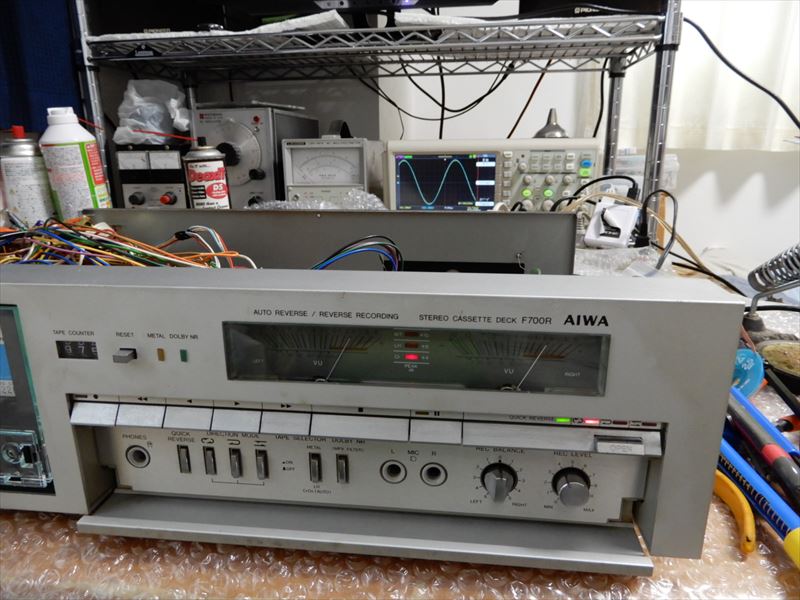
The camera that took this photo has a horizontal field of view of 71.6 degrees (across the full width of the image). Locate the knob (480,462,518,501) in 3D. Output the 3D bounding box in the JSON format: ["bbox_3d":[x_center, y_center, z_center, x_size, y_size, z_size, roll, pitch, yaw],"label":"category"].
[{"bbox_3d":[0.042,0.078,0.235,0.014,0.015,0.008,2,16,6],"label":"knob"}]

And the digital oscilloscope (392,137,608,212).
[{"bbox_3d":[0.143,-0.185,0.920,0.323,0.157,0.140,0,16,0],"label":"digital oscilloscope"}]

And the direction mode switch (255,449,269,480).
[{"bbox_3d":[-0.062,0.075,0.250,0.005,0.014,0.005,2,16,6],"label":"direction mode switch"}]

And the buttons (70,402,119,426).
[{"bbox_3d":[-0.123,0.046,0.225,0.019,0.009,0.006,2,1,6],"label":"buttons"}]

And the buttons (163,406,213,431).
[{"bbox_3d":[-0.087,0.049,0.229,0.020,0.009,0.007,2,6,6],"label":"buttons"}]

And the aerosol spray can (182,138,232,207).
[{"bbox_3d":[-0.257,-0.134,0.748,0.053,0.165,0.053,-7,16,-18],"label":"aerosol spray can"}]

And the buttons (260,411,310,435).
[{"bbox_3d":[-0.044,0.048,0.217,0.020,0.009,0.006,2,1,6],"label":"buttons"}]

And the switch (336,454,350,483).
[{"bbox_3d":[-0.025,0.075,0.247,0.005,0.014,0.005,2,16,6],"label":"switch"}]

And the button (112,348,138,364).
[{"bbox_3d":[-0.109,0.023,0.220,0.006,0.003,0.006,2,16,6],"label":"button"}]

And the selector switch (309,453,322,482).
[{"bbox_3d":[-0.038,0.075,0.246,0.005,0.014,0.004,2,16,6],"label":"selector switch"}]

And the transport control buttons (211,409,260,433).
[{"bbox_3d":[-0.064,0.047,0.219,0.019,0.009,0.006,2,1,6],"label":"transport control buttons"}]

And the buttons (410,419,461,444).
[{"bbox_3d":[0.014,0.050,0.211,0.020,0.009,0.006,2,1,6],"label":"buttons"}]

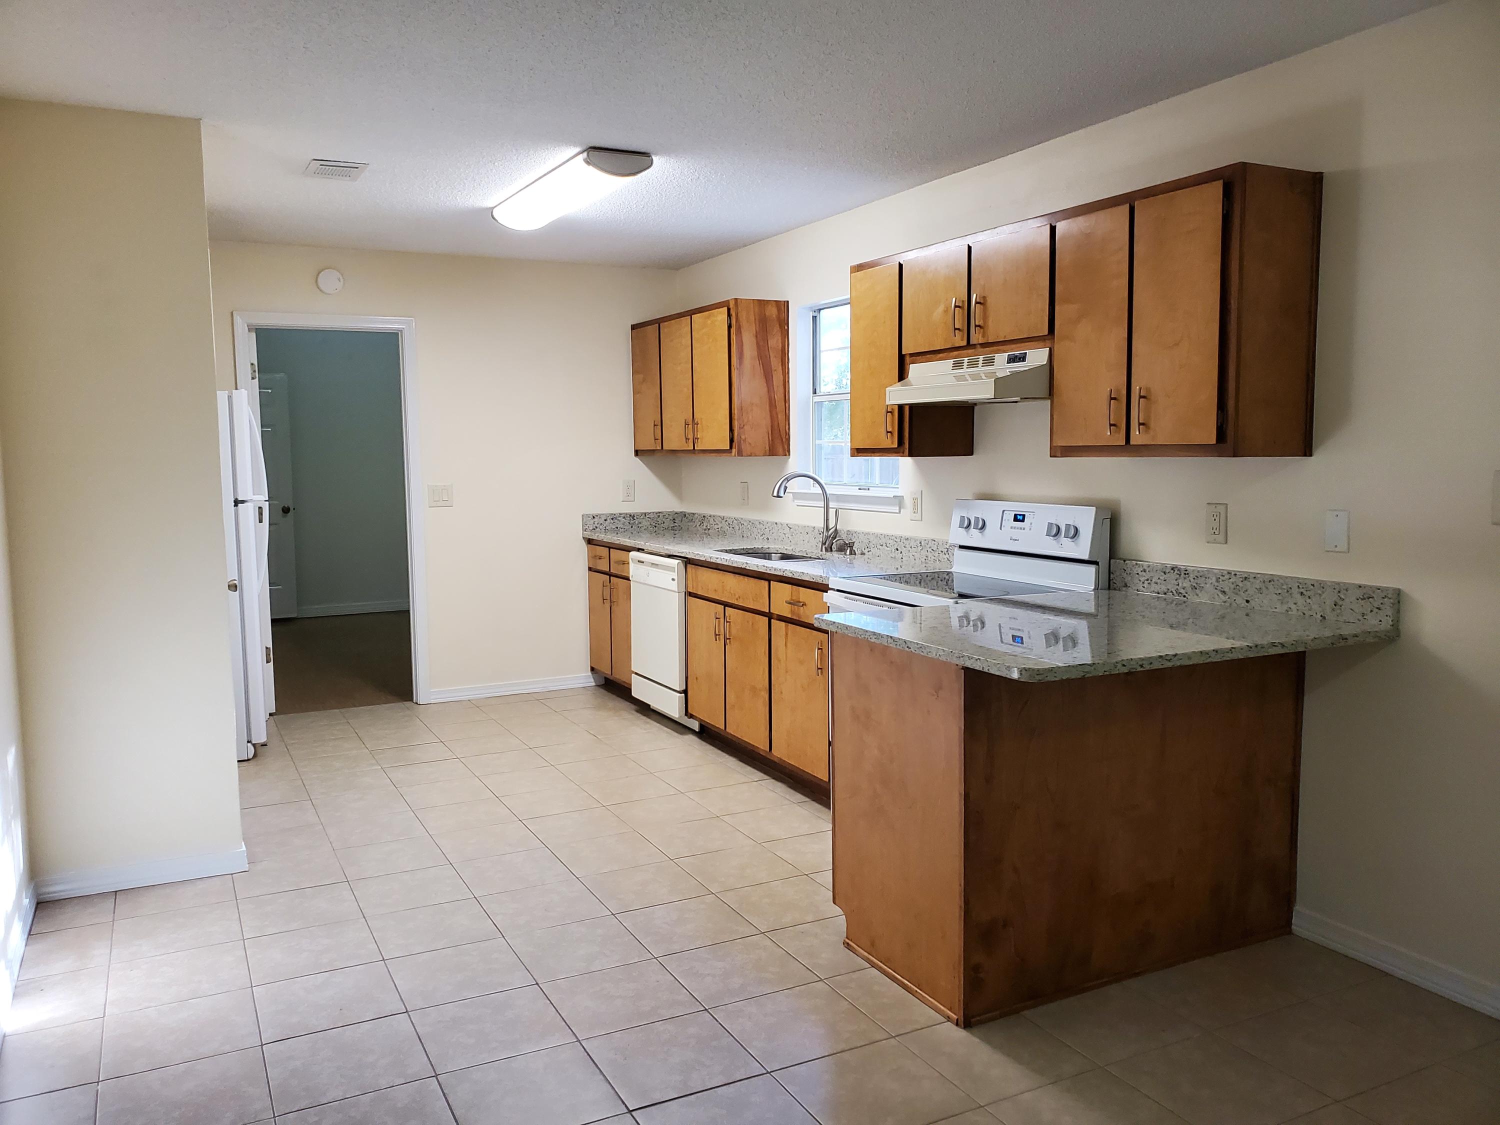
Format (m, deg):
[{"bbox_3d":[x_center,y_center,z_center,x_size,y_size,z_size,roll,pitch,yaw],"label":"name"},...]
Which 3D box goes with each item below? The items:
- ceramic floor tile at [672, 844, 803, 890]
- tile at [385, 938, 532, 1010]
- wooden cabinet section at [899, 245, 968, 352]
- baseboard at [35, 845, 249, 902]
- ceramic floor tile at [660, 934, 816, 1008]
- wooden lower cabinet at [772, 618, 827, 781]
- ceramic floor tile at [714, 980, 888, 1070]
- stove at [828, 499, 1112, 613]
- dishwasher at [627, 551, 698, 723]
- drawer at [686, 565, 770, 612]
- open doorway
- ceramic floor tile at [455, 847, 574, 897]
[{"bbox_3d":[-0.038,1.023,3.745,0.328,0.012,0.325,-3,6,-27],"label":"ceramic floor tile"},{"bbox_3d":[-0.782,1.107,3.033,0.330,0.010,0.330,-3,6,-27],"label":"tile"},{"bbox_3d":[0.666,-0.938,4.052,0.040,0.341,0.379,-3,6,-28],"label":"wooden cabinet section"},{"bbox_3d":[-1.942,1.007,3.617,0.610,0.080,0.015,-3,6,-28],"label":"baseboard"},{"bbox_3d":[-0.032,1.093,3.015,0.328,0.012,0.325,-3,6,-27],"label":"ceramic floor tile"},{"bbox_3d":[0.398,0.530,4.593,0.450,0.573,0.450,-3,6,-27],"label":"wooden lower cabinet"},{"bbox_3d":[0.119,1.121,2.737,0.330,0.012,0.330,-3,6,-27],"label":"ceramic floor tile"},{"bbox_3d":[0.733,0.399,3.996,0.690,1.195,0.760,-3,6,-27],"label":"stove"},{"bbox_3d":[-0.201,0.400,5.764,0.630,0.870,0.610,-3,6,-27],"label":"dishwasher"},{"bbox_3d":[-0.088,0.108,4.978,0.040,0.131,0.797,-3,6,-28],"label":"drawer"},{"bbox_3d":[-2.197,-0.231,5.987,0.890,2.110,0.130,-3,6,-28],"label":"open doorway"},{"bbox_3d":[-0.792,1.038,3.782,0.331,0.010,0.331,-3,6,-27],"label":"ceramic floor tile"}]

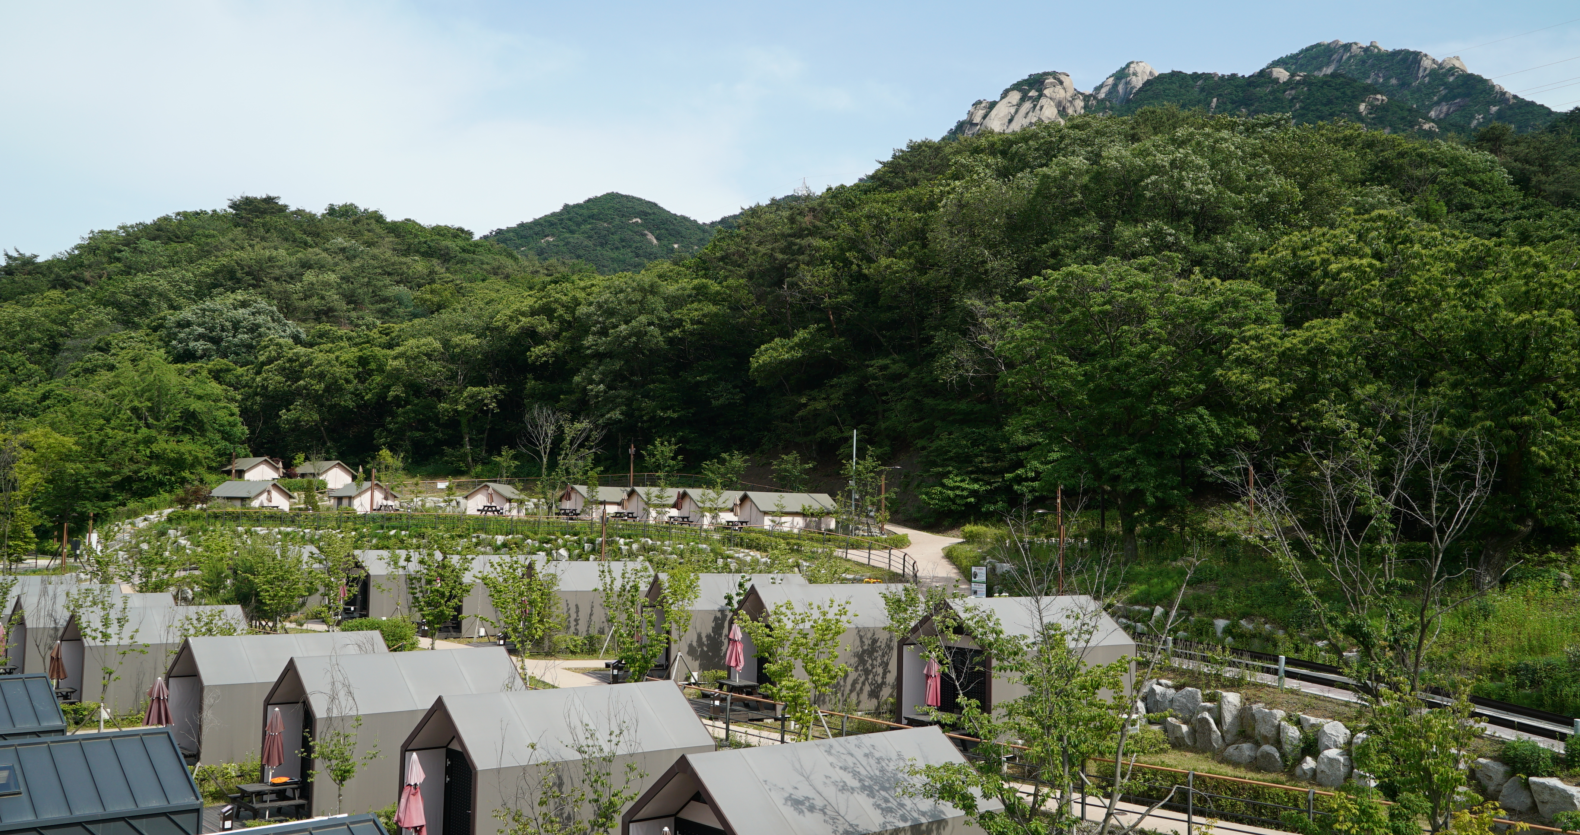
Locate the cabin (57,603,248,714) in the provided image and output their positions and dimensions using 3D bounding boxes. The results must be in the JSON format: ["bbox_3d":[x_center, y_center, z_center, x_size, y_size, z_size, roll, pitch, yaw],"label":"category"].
[{"bbox_3d":[-20.623,7.873,43.009,5.094,3.324,2.950,6,-7,-41],"label":"cabin"}]

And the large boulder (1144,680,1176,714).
[{"bbox_3d":[9.233,6.983,32.900,0.650,0.880,0.720,5,-6,-40],"label":"large boulder"}]

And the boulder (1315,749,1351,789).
[{"bbox_3d":[11.957,7.745,29.000,0.840,0.880,0.780,-1,-6,25],"label":"boulder"}]

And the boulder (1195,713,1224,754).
[{"bbox_3d":[10.099,7.604,31.700,0.740,0.980,0.680,-1,-6,25],"label":"boulder"}]

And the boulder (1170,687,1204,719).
[{"bbox_3d":[9.112,6.551,30.200,0.680,0.680,0.600,-1,-6,18],"label":"boulder"}]

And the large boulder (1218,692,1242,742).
[{"bbox_3d":[10.790,7.355,32.300,0.640,1.220,0.650,-1,-6,25],"label":"large boulder"}]

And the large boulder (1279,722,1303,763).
[{"bbox_3d":[10.513,6.802,27.600,0.500,0.780,0.550,-1,-6,18],"label":"large boulder"}]

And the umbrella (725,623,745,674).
[{"bbox_3d":[-1.436,5.961,34.200,0.500,1.400,0.500,1,-5,0],"label":"umbrella"}]

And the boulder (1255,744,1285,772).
[{"bbox_3d":[10.425,7.410,28.600,0.550,0.620,0.600,5,-6,-40],"label":"boulder"}]

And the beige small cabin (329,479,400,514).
[{"bbox_3d":[-33.365,6.337,102.817,3.550,2.484,5.039,6,-7,-43],"label":"beige small cabin"}]

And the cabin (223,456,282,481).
[{"bbox_3d":[-47.522,4.902,116.858,3.550,2.484,5.039,6,-7,-44],"label":"cabin"}]

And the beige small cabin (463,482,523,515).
[{"bbox_3d":[-22.235,6.389,99.868,3.400,2.550,6.000,1,-5,3],"label":"beige small cabin"}]

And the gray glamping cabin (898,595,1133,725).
[{"bbox_3d":[5.489,5.975,31.482,5.094,3.324,2.950,5,-7,-38],"label":"gray glamping cabin"}]

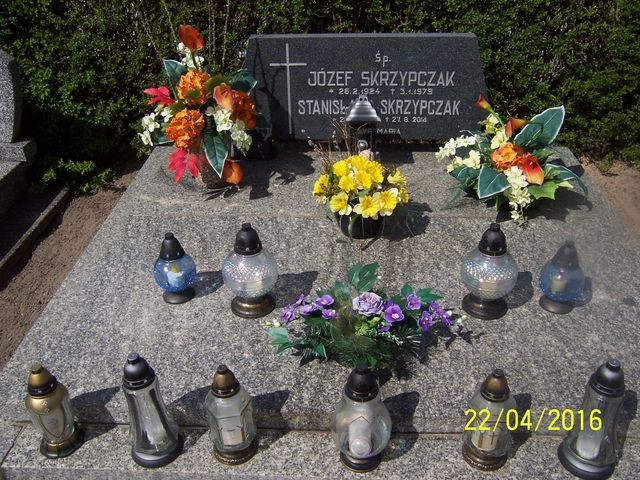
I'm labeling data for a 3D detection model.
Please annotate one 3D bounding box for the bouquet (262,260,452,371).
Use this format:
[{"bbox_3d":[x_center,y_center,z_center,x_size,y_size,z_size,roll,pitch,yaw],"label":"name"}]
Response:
[{"bbox_3d":[0.101,0.166,1.479,0.460,0.177,0.343,0,31,3],"label":"bouquet"}]

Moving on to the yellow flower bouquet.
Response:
[{"bbox_3d":[0.128,-0.145,1.911,0.298,0.253,0.283,0,31,3],"label":"yellow flower bouquet"}]

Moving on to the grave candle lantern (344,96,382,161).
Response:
[{"bbox_3d":[0.158,-0.378,2.196,0.123,0.295,0.123,0,31,3],"label":"grave candle lantern"}]

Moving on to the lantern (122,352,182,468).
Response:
[{"bbox_3d":[-0.358,0.336,1.258,0.109,0.270,0.109,0,31,3],"label":"lantern"}]

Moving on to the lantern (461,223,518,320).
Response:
[{"bbox_3d":[0.433,0.068,1.551,0.141,0.252,0.141,0,31,3],"label":"lantern"}]

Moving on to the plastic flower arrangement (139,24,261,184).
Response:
[{"bbox_3d":[-0.425,-0.460,2.127,0.424,0.540,0.353,0,31,3],"label":"plastic flower arrangement"}]

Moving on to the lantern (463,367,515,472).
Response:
[{"bbox_3d":[0.348,0.349,1.231,0.096,0.236,0.096,0,31,3],"label":"lantern"}]

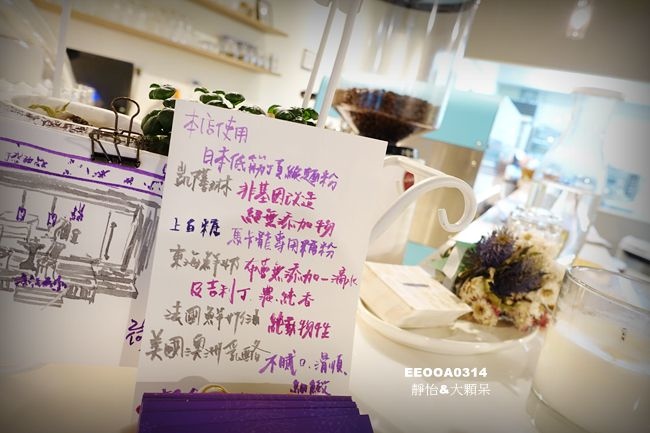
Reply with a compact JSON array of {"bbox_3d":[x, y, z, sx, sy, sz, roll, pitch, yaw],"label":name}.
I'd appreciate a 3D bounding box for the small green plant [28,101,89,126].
[{"bbox_3d":[-0.214,-0.082,0.350,0.041,0.018,0.030,12,12,0],"label":"small green plant"}]

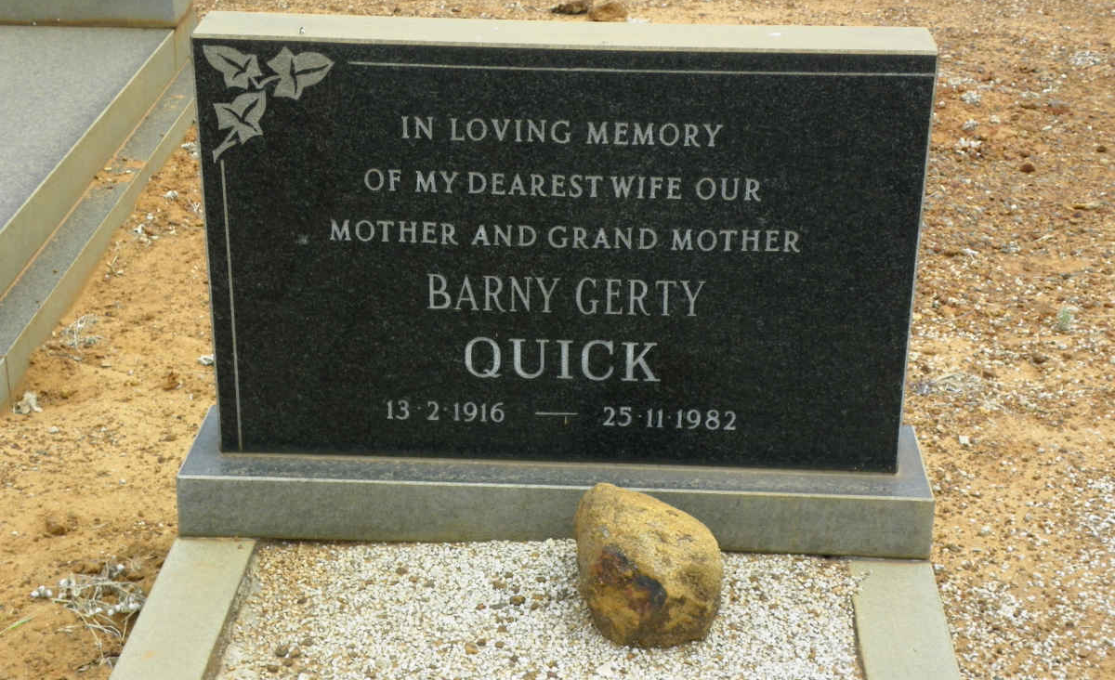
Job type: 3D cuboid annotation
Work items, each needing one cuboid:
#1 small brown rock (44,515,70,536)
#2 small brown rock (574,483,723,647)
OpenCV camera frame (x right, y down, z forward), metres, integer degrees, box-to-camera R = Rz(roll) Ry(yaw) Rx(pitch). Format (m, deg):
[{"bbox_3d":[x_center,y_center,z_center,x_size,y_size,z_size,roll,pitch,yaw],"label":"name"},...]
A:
[{"bbox_3d":[-0.646,0.240,2.492,0.030,0.022,0.027,2,23,2],"label":"small brown rock"},{"bbox_3d":[0.104,0.257,2.205,0.168,0.175,0.160,2,23,2],"label":"small brown rock"}]

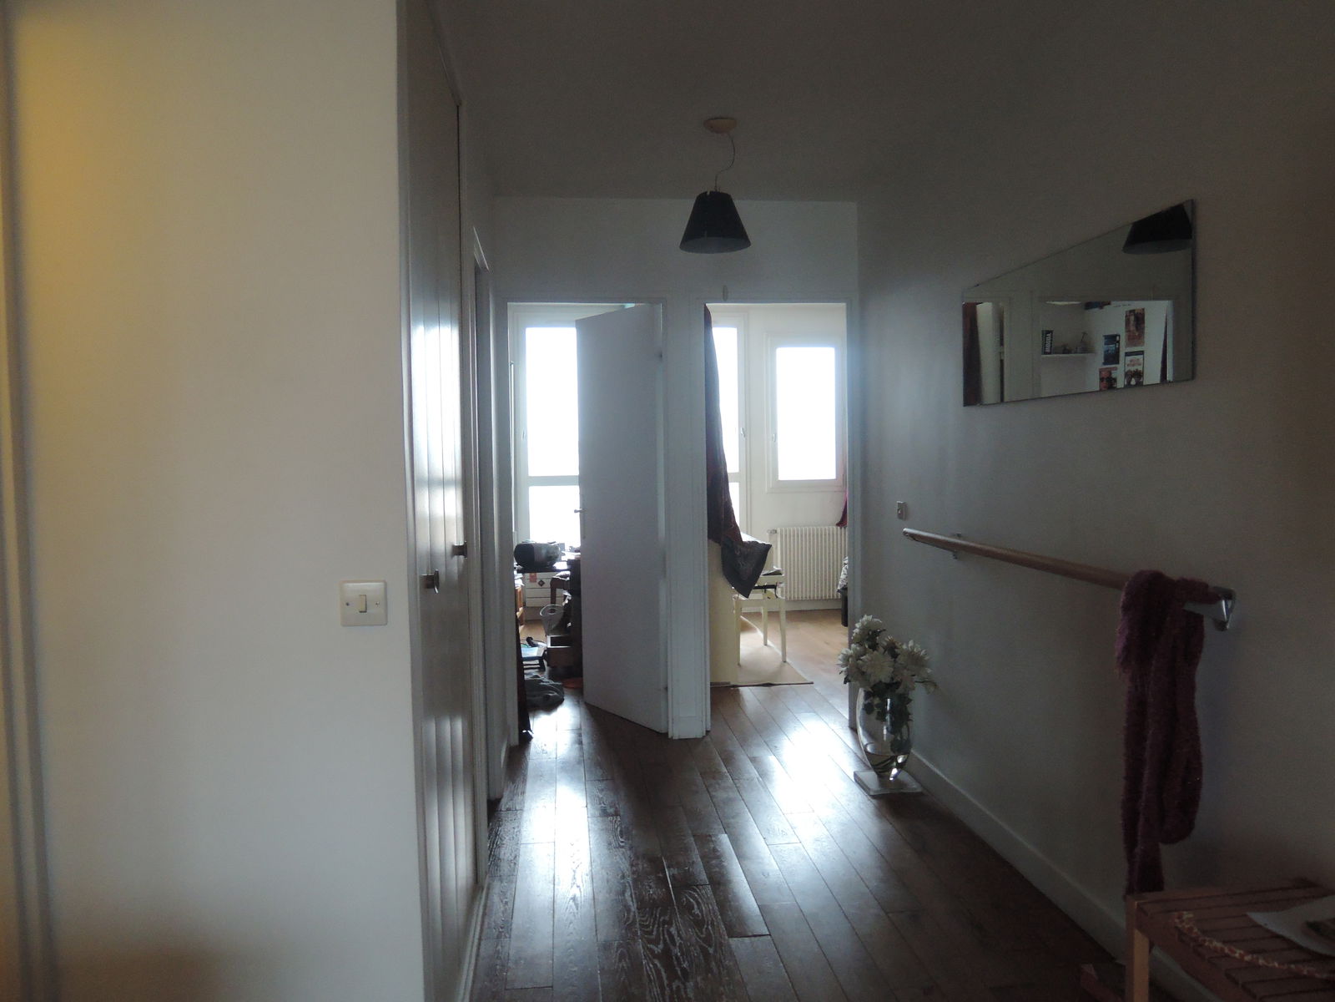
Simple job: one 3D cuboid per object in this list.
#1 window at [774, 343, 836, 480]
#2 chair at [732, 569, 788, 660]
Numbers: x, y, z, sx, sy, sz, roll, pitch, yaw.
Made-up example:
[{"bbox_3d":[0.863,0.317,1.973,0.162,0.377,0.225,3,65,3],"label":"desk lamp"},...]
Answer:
[{"bbox_3d":[1.155,-0.734,7.731,0.560,1.150,0.080,-1,3,-7],"label":"window"},{"bbox_3d":[0.567,0.742,6.123,0.340,0.550,0.560,-1,3,-7],"label":"chair"}]

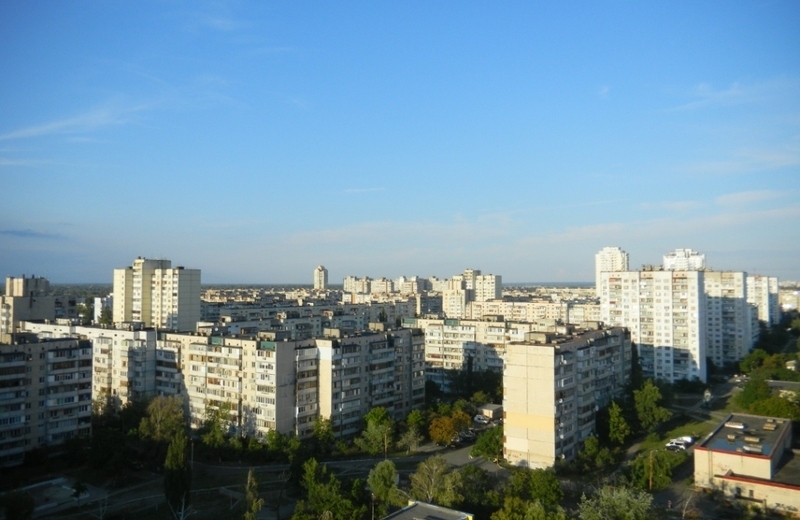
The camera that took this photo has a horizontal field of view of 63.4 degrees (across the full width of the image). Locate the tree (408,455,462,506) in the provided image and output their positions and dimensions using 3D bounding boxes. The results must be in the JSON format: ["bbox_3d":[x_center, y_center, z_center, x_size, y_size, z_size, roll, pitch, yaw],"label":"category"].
[{"bbox_3d":[6.500,40.928,118.656,8.824,10.070,8.383,0,-2,0],"label":"tree"}]

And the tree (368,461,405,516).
[{"bbox_3d":[-2.596,41.908,119.706,6.000,9.300,6.000,0,-2,0],"label":"tree"}]

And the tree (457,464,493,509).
[{"bbox_3d":[13.792,42.063,119.925,6.465,7.885,6.141,0,-2,0],"label":"tree"}]

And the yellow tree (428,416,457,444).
[{"bbox_3d":[11.181,44.752,172.506,6.600,7.200,6.600,0,-2,0],"label":"yellow tree"}]

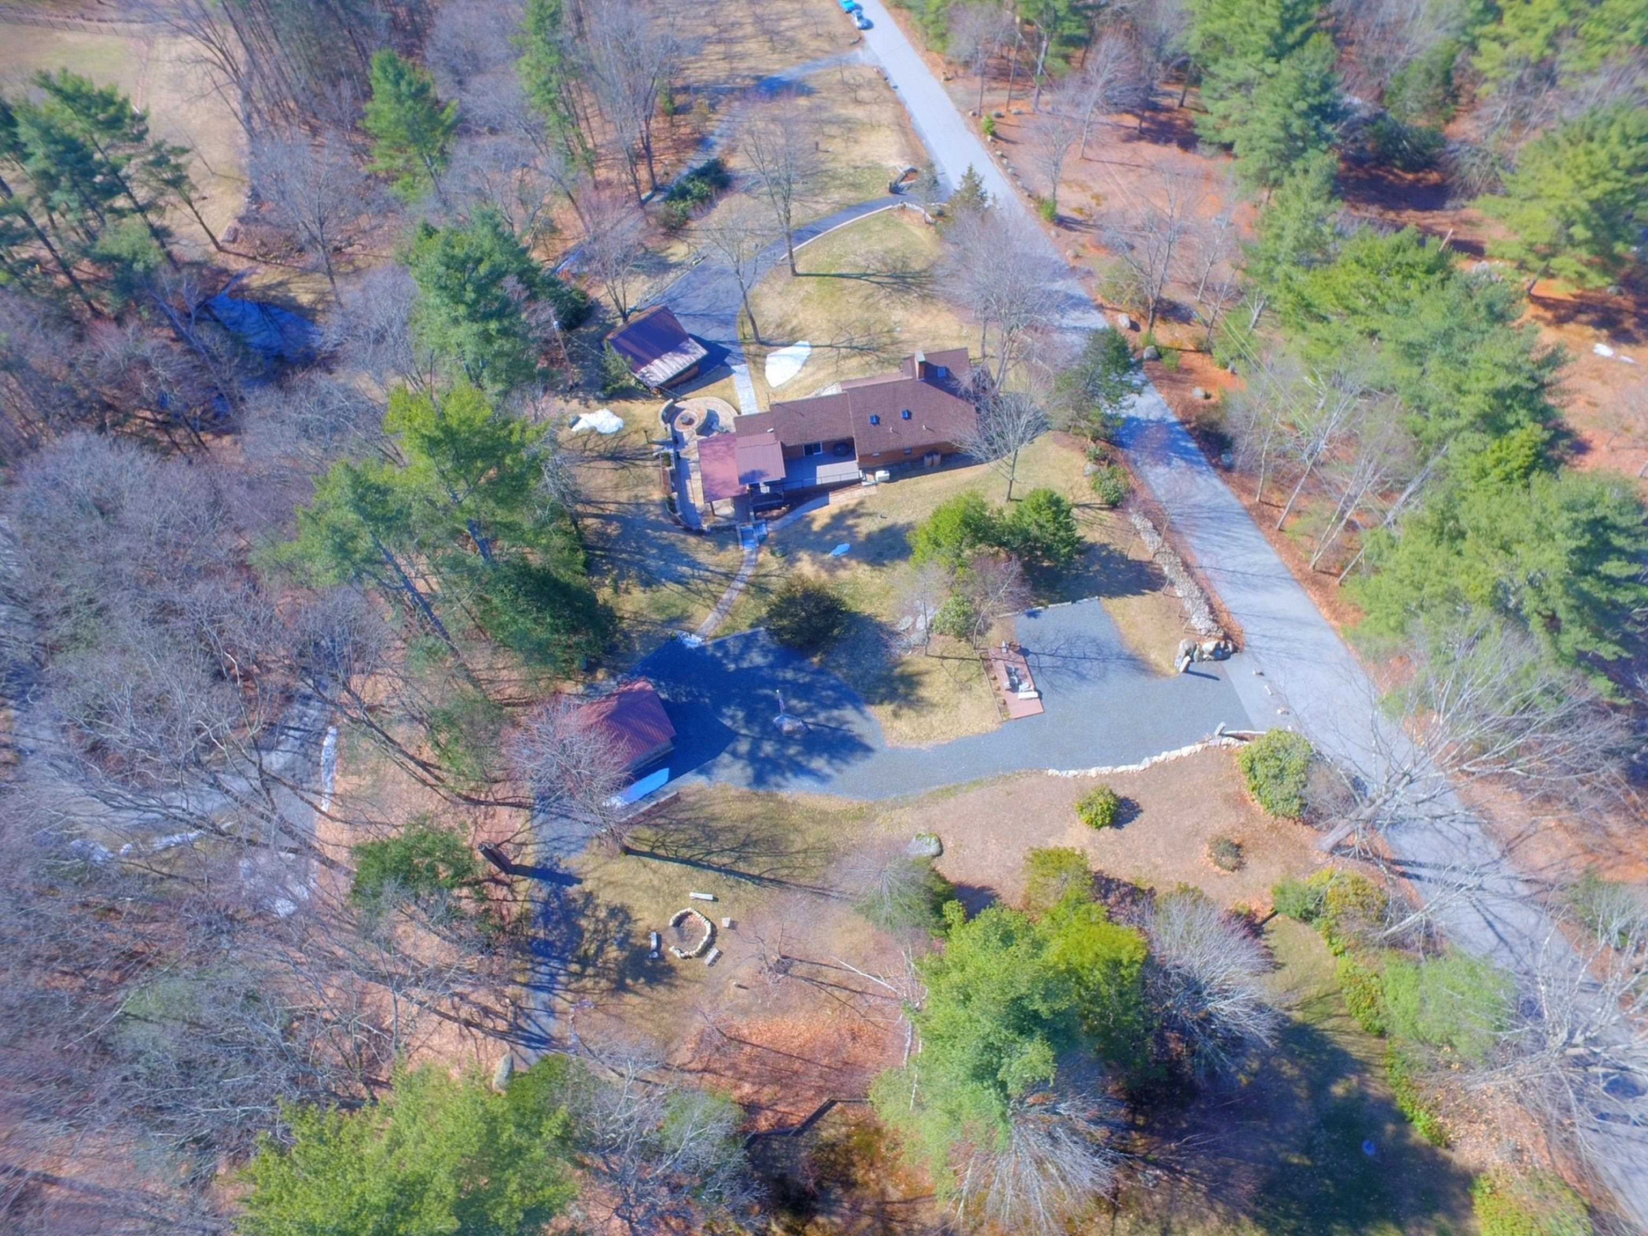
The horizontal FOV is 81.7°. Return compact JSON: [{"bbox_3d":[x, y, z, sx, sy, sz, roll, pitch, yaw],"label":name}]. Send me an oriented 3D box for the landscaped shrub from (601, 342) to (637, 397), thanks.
[{"bbox_3d":[-20.124,-24.145,93.307,3.300,5.000,3.300,-8,56,0],"label":"landscaped shrub"}]

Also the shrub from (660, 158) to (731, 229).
[{"bbox_3d":[-14.868,-48.271,106.631,3.800,3.200,9.380,28,62,21],"label":"shrub"}]

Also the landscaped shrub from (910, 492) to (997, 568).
[{"bbox_3d":[10.500,-7.100,75.800,6.900,5.100,6.900,-5,53,0],"label":"landscaped shrub"}]

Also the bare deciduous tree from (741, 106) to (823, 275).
[{"bbox_3d":[-4.200,-45.300,102.700,8.700,18.000,8.700,-5,53,0],"label":"bare deciduous tree"}]

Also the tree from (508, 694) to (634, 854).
[{"bbox_3d":[-13.995,10.886,57.032,7.000,17.500,7.000,-6,55,0],"label":"tree"}]

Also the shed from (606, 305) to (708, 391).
[{"bbox_3d":[-16.808,-26.612,94.786,6.900,4.800,8.730,-39,62,-19],"label":"shed"}]

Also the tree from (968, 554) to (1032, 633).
[{"bbox_3d":[13.337,-1.357,73.192,5.300,8.200,5.300,-8,56,0],"label":"tree"}]

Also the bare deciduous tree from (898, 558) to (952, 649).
[{"bbox_3d":[7.335,-0.305,67.560,3.900,10.500,3.900,-6,55,0],"label":"bare deciduous tree"}]

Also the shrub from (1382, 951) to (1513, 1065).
[{"bbox_3d":[37.249,23.214,57.067,6.700,4.200,6.700,-8,56,0],"label":"shrub"}]

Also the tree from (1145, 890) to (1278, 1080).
[{"bbox_3d":[20.100,19.100,49.500,7.600,7.000,7.600,-5,53,0],"label":"tree"}]

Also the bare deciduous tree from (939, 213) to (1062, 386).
[{"bbox_3d":[15.488,-26.009,80.792,9.800,17.000,9.800,-6,55,0],"label":"bare deciduous tree"}]

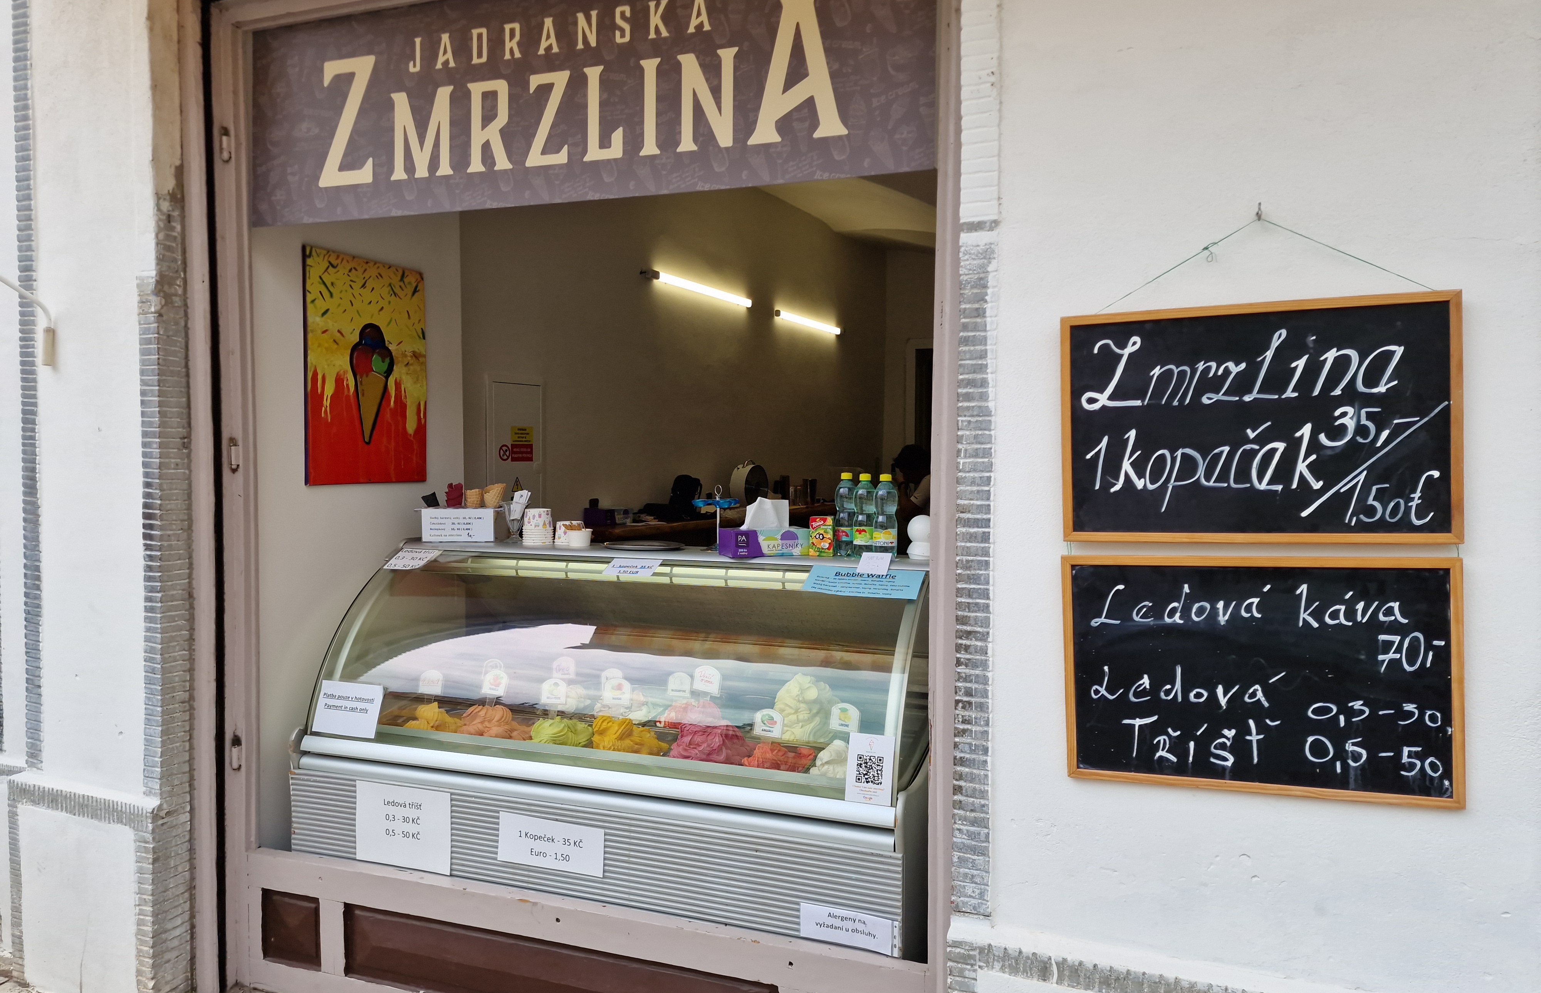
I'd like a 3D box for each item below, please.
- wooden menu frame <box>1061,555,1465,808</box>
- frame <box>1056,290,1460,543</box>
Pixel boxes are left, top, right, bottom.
[{"bbox_3d":[0.816,0.301,1.733,0.605,0.398,0.020,-1,2,20],"label":"wooden menu frame"},{"bbox_3d":[0.806,-0.121,1.720,0.605,0.398,0.020,-1,2,20],"label":"frame"}]

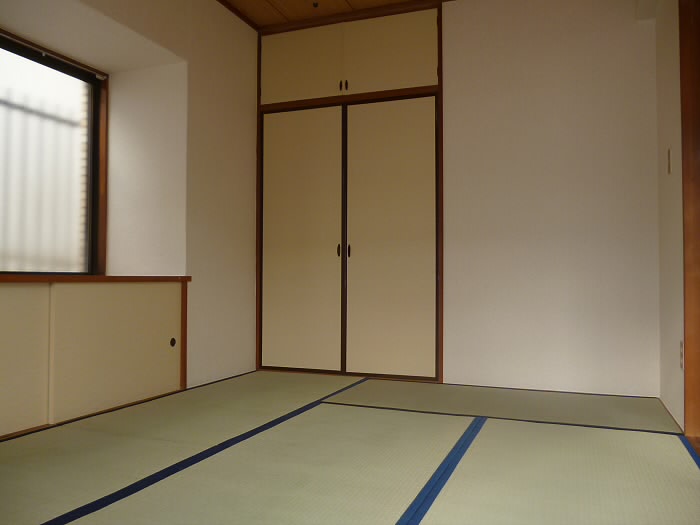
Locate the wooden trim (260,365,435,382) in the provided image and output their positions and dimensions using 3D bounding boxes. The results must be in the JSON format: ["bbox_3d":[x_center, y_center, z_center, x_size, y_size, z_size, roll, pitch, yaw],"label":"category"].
[{"bbox_3d":[-0.036,0.737,3.738,1.257,0.040,0.035,0,-2,21],"label":"wooden trim"}]

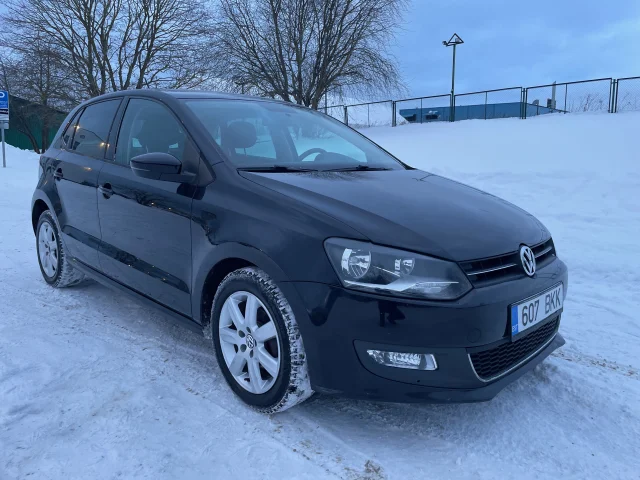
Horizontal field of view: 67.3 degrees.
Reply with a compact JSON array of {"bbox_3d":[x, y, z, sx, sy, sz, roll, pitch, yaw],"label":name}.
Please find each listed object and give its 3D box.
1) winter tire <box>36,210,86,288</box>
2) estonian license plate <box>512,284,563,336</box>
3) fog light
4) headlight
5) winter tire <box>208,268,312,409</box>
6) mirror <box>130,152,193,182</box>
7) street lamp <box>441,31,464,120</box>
[{"bbox_3d":[-1.986,0.064,3.684,0.600,0.600,0.190,11,13,43],"label":"winter tire"},{"bbox_3d":[0.874,0.269,1.911,0.022,0.113,0.520,3,8,44],"label":"estonian license plate"},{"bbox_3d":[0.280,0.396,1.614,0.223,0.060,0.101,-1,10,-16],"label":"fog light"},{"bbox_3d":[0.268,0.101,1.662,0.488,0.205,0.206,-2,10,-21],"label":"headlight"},{"bbox_3d":[-0.227,0.398,1.984,0.190,0.600,0.600,-7,13,-43],"label":"winter tire"},{"bbox_3d":[-0.717,-0.328,2.186,0.222,0.133,0.183,-5,11,-33],"label":"mirror"},{"bbox_3d":[7.732,-9.307,27.747,1.200,5.068,0.800,3,6,19],"label":"street lamp"}]

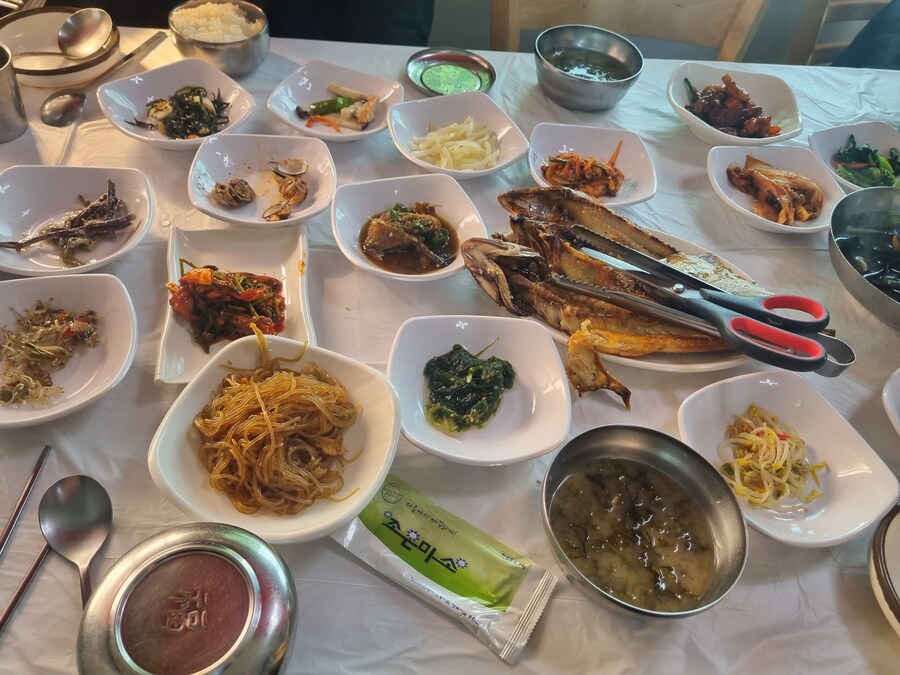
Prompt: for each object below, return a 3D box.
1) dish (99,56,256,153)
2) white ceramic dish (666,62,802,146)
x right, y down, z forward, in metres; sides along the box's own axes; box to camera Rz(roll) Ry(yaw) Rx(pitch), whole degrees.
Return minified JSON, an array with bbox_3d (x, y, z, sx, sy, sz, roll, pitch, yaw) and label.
[{"bbox_3d":[-0.271,-0.228,0.684,0.130,0.038,0.130,39,55,23],"label":"dish"},{"bbox_3d":[0.327,-0.261,0.803,0.155,0.045,0.155,9,50,1],"label":"white ceramic dish"}]

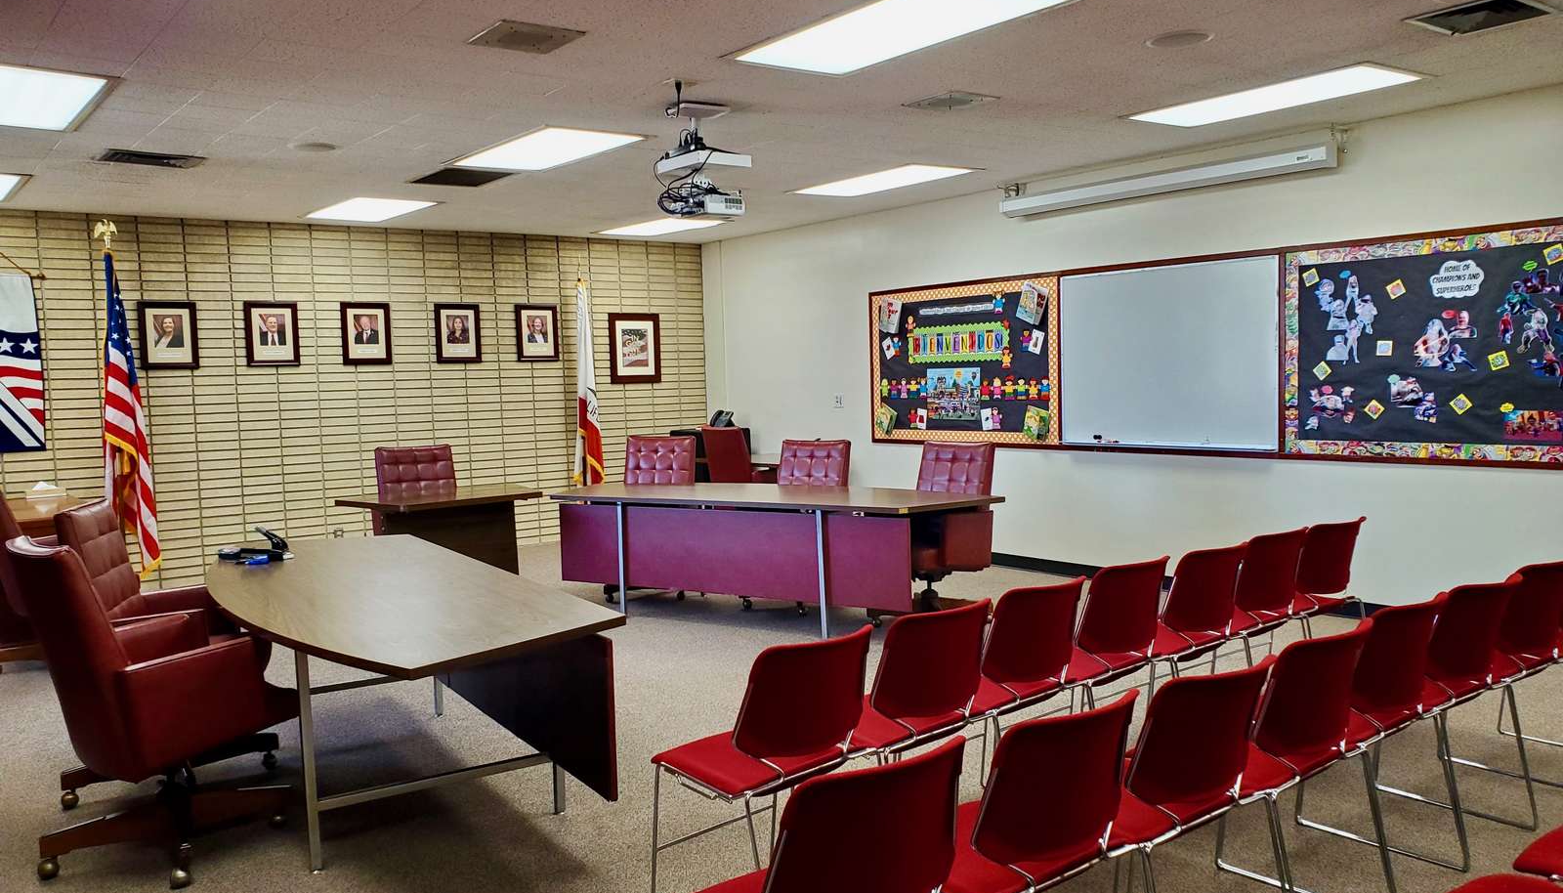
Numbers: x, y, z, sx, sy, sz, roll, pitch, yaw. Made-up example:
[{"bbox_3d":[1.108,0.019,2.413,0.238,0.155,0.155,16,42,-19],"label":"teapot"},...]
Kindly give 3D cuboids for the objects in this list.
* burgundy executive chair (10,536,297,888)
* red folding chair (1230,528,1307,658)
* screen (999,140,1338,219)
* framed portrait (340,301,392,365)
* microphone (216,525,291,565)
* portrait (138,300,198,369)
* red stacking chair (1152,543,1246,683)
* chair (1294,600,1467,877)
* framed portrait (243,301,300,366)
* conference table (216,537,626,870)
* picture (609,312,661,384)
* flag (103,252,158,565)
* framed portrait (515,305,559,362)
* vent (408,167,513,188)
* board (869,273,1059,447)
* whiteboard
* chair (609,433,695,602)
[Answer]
[{"bbox_3d":[-1.953,0.775,3.695,0.650,1.030,0.700,1,5,41],"label":"burgundy executive chair"},{"bbox_3d":[1.865,0.729,4.607,0.480,0.770,0.540,-5,5,-37],"label":"red folding chair"},{"bbox_3d":[2.278,-1.621,7.280,0.120,0.130,2.300,-4,5,-38],"label":"screen"},{"bbox_3d":[-3.400,-0.925,9.607,0.390,0.505,0.030,-4,4,-35],"label":"framed portrait"},{"bbox_3d":[-2.263,0.413,5.027,0.290,0.130,0.140,-2,4,0],"label":"microphone"},{"bbox_3d":[-4.466,-0.806,8.561,0.385,0.487,0.030,-5,5,-37],"label":"portrait"},{"bbox_3d":[1.402,0.749,4.351,0.480,0.775,0.530,-5,5,-40],"label":"red stacking chair"},{"bbox_3d":[1.593,0.815,3.357,0.500,0.790,0.540,-4,5,-38],"label":"chair"},{"bbox_3d":[-3.900,-0.858,8.995,0.385,0.487,0.030,-5,5,-37],"label":"framed portrait"},{"bbox_3d":[-1.505,0.866,4.370,0.930,0.740,2.880,-4,4,-32],"label":"conference table"},{"bbox_3d":[-1.383,-0.920,11.080,0.543,0.646,0.030,-5,5,-38],"label":"picture"},{"bbox_3d":[-4.446,-0.212,7.978,0.320,2.170,0.250,-4,4,-35],"label":"flag"},{"bbox_3d":[-2.147,-0.997,10.342,0.390,0.490,0.030,-5,5,-37],"label":"framed portrait"},{"bbox_3d":[-1.948,-1.638,7.171,0.440,0.040,0.600,-5,5,-37],"label":"vent"},{"bbox_3d":[1.329,-0.609,8.806,0.030,1.202,1.919,-5,5,-38],"label":"board"},{"bbox_3d":[2.402,-0.562,7.445,0.040,1.150,1.560,-4,5,-38],"label":"whiteboard"},{"bbox_3d":[-0.913,0.476,7.874,0.660,1.030,0.740,-1,4,18],"label":"chair"}]

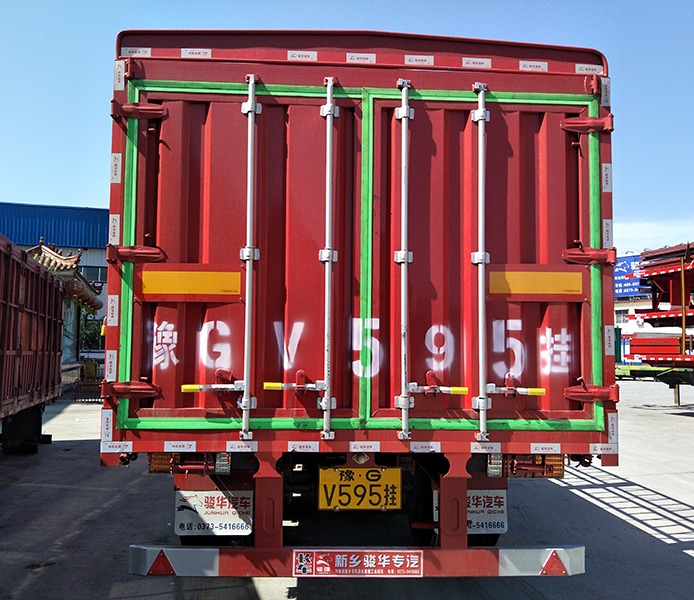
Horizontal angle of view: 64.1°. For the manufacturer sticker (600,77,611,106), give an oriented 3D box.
[{"bbox_3d":[1.341,-1.079,2.877,0.050,0.150,0.010,1,-3,-3],"label":"manufacturer sticker"}]

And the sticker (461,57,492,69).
[{"bbox_3d":[0.671,-1.218,2.857,0.150,0.052,0.010,1,-3,-2],"label":"sticker"}]

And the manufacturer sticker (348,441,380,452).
[{"bbox_3d":[0.088,0.719,2.710,0.150,0.050,0.006,1,-3,-3],"label":"manufacturer sticker"}]

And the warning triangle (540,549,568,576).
[{"bbox_3d":[1.079,1.369,2.890,0.150,0.130,0.010,1,-3,-3],"label":"warning triangle"}]

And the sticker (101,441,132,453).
[{"bbox_3d":[-1.109,0.709,2.674,0.150,0.052,0.010,1,-3,-2],"label":"sticker"}]

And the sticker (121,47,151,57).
[{"bbox_3d":[-1.057,-1.243,2.786,0.150,0.052,0.010,1,-3,-2],"label":"sticker"}]

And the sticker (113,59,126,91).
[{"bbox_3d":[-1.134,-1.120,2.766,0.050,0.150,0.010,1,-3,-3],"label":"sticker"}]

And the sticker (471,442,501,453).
[{"bbox_3d":[0.688,0.732,2.738,0.150,0.050,0.006,1,-3,-3],"label":"sticker"}]

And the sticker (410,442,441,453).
[{"bbox_3d":[0.385,0.725,2.735,0.150,0.050,0.010,1,-3,-3],"label":"sticker"}]

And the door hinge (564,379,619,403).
[{"bbox_3d":[1.218,0.466,2.755,0.270,0.090,0.070,1,-3,-2],"label":"door hinge"}]

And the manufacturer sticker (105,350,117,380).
[{"bbox_3d":[-1.142,0.322,2.695,0.053,0.150,0.010,1,-3,-2],"label":"manufacturer sticker"}]

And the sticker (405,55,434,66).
[{"bbox_3d":[0.373,-1.226,2.845,0.150,0.052,0.010,1,-3,-2],"label":"sticker"}]

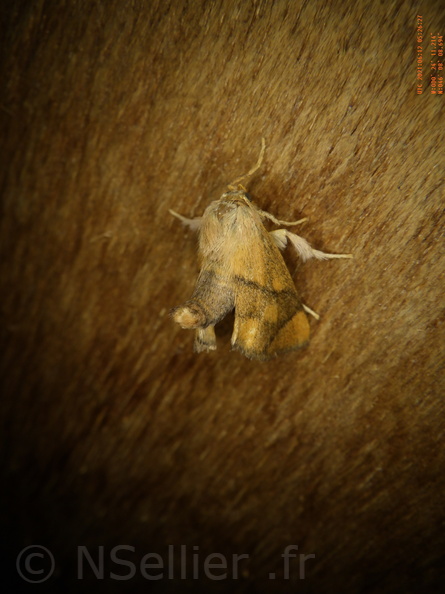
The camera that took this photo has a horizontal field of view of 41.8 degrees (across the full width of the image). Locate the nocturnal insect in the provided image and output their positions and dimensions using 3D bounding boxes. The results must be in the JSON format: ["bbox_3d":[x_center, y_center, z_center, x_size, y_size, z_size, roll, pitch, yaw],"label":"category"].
[{"bbox_3d":[0.003,-0.004,0.053,0.017,0.009,0.021,-2,100,13],"label":"nocturnal insect"}]

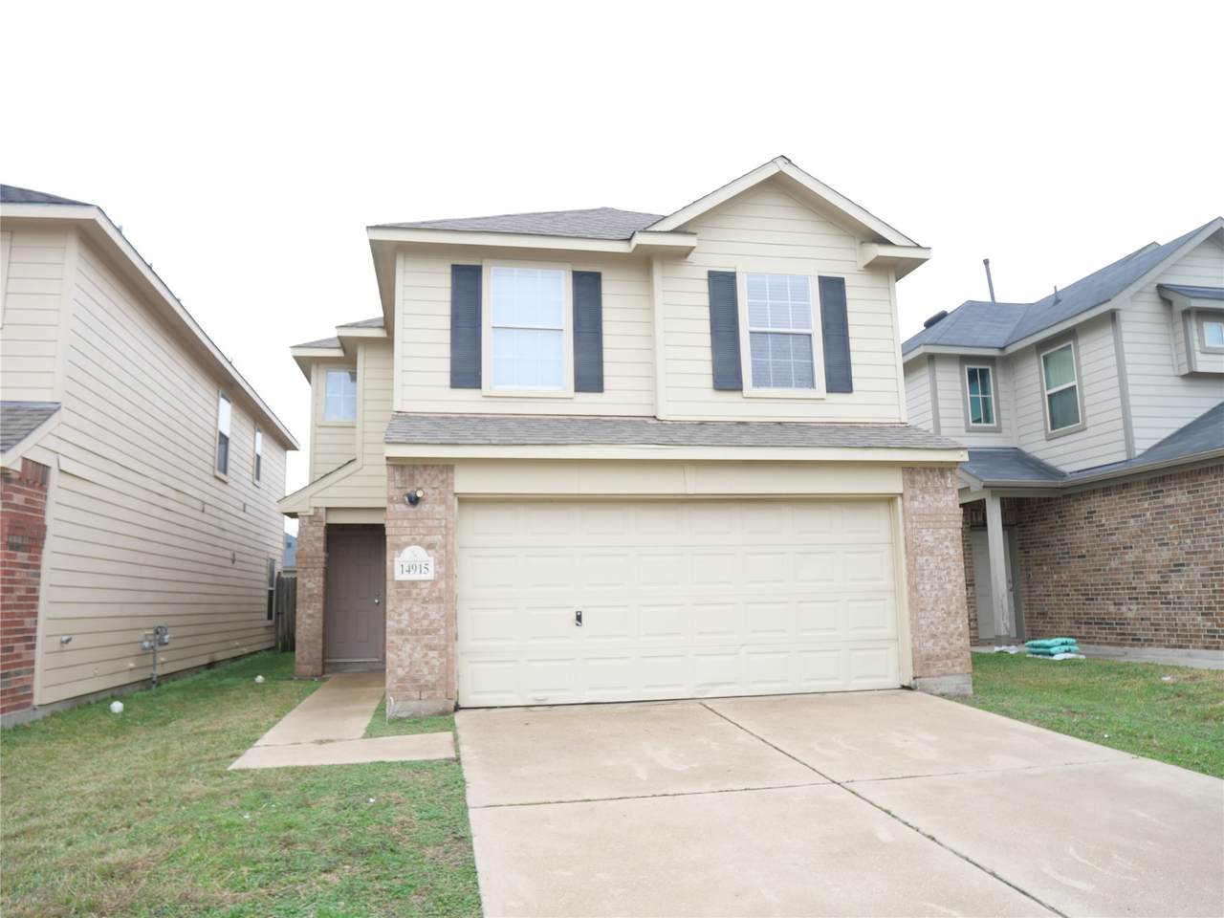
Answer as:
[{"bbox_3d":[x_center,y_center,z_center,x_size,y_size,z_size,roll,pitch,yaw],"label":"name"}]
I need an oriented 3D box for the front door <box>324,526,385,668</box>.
[{"bbox_3d":[-4.223,2.256,13.906,0.950,2.120,0.100,0,-10,-10],"label":"front door"}]

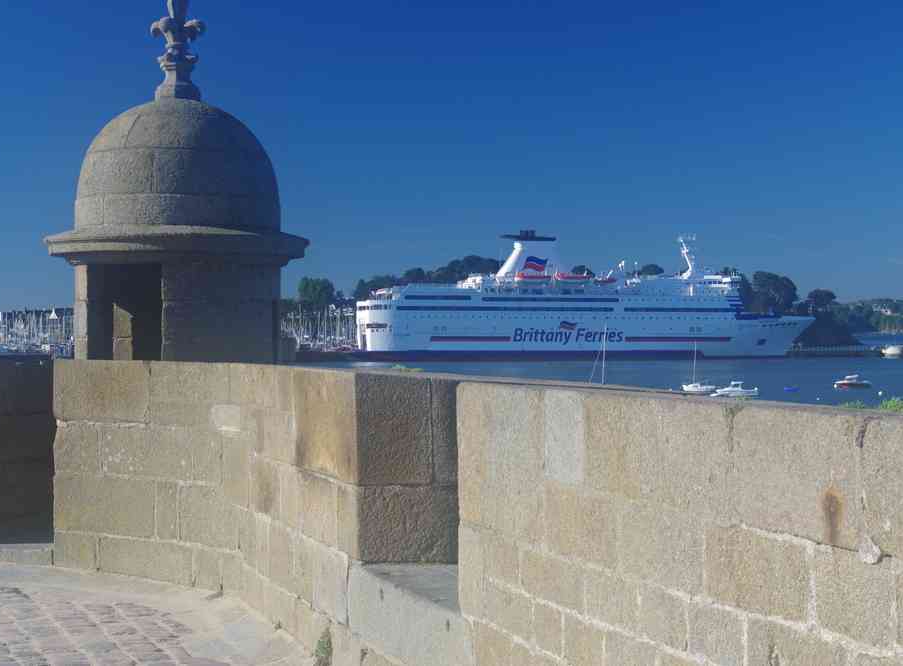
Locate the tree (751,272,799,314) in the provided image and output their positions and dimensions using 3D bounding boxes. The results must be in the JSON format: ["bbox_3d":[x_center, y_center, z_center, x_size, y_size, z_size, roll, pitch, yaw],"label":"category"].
[{"bbox_3d":[155.000,-19.000,800.000,23.000,22.500,22.000,0,0,0],"label":"tree"}]

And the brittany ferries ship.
[{"bbox_3d":[46.300,-11.300,525.000,151.000,41.000,26.000,0,0,-17],"label":"brittany ferries ship"}]

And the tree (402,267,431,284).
[{"bbox_3d":[-17.900,-27.300,830.000,14.500,11.500,14.000,0,0,0],"label":"tree"}]

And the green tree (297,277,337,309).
[{"bbox_3d":[-71.400,-21.000,880.000,20.500,18.000,19.000,0,0,0],"label":"green tree"}]

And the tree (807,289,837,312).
[{"bbox_3d":[182.000,-15.700,820.000,14.800,12.800,14.000,0,0,0],"label":"tree"}]

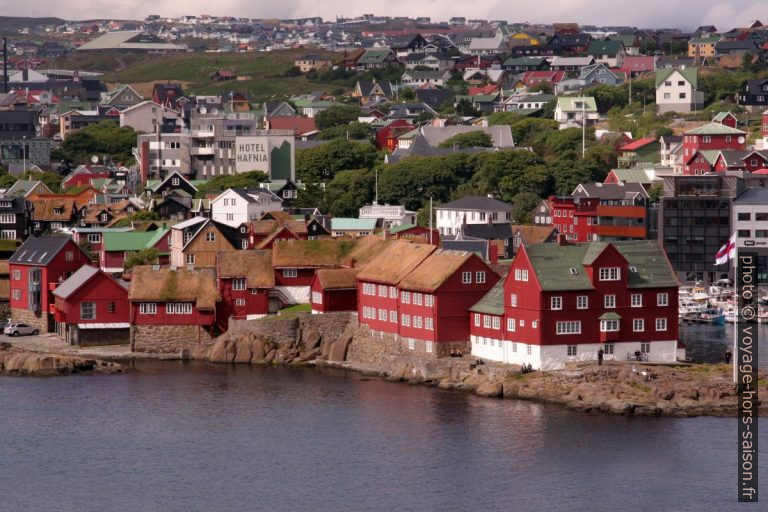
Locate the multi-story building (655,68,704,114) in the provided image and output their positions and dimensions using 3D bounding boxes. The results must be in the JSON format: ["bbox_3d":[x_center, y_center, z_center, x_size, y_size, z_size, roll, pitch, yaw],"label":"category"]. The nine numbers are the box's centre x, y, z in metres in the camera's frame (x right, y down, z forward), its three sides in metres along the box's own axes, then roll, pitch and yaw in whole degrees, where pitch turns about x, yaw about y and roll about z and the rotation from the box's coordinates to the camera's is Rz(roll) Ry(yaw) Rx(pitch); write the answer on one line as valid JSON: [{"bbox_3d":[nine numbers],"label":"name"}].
[{"bbox_3d":[68.014,-38.222,670.000,10.200,10.500,9.000,1,3,14],"label":"multi-story building"}]

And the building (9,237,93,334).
[{"bbox_3d":[-42.822,3.612,374.363,7.100,12.100,8.800,-2,3,-39],"label":"building"}]

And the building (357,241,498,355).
[{"bbox_3d":[5.920,5.000,338.500,9.500,11.550,22.000,-1,3,-23],"label":"building"}]

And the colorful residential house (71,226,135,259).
[{"bbox_3d":[-40.870,-1.450,422.320,8.200,5.400,6.000,-1,3,-16],"label":"colorful residential house"}]

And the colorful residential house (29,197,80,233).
[{"bbox_3d":[-52.905,-6.353,465.373,6.700,6.500,6.500,0,3,5],"label":"colorful residential house"}]

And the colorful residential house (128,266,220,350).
[{"bbox_3d":[-25.442,6.407,354.672,10.700,9.800,8.000,0,3,1],"label":"colorful residential house"}]

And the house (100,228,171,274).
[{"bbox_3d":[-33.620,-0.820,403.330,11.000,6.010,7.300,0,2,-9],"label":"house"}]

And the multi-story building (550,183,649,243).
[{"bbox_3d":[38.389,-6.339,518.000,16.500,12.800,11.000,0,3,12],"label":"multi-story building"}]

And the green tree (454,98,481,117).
[{"bbox_3d":[20.148,-35.711,700.000,6.200,4.700,5.500,0,3,0],"label":"green tree"}]

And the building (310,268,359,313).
[{"bbox_3d":[-5.653,4.190,353.005,5.000,5.200,4.900,-1,3,-19],"label":"building"}]

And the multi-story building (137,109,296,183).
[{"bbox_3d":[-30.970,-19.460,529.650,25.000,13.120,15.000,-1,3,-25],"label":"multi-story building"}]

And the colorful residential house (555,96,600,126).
[{"bbox_3d":[47.111,-35.413,710.000,9.300,7.200,7.600,-1,3,-8],"label":"colorful residential house"}]

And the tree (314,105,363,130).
[{"bbox_3d":[-9.570,-29.100,609.310,10.000,5.470,8.500,0,2,0],"label":"tree"}]

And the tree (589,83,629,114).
[{"bbox_3d":[48.750,-34.120,629.120,8.600,7.060,8.000,0,2,0],"label":"tree"}]

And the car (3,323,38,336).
[{"bbox_3d":[-45.969,9.443,368.200,4.450,1.680,1.820,-2,3,-29],"label":"car"}]

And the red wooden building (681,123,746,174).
[{"bbox_3d":[67.090,-21.600,587.610,10.300,10.680,9.200,-1,3,-16],"label":"red wooden building"}]

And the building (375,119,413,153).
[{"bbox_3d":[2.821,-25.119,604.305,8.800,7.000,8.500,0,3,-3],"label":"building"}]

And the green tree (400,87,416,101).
[{"bbox_3d":[6.503,-43.130,770.000,4.200,3.800,4.000,0,3,0],"label":"green tree"}]

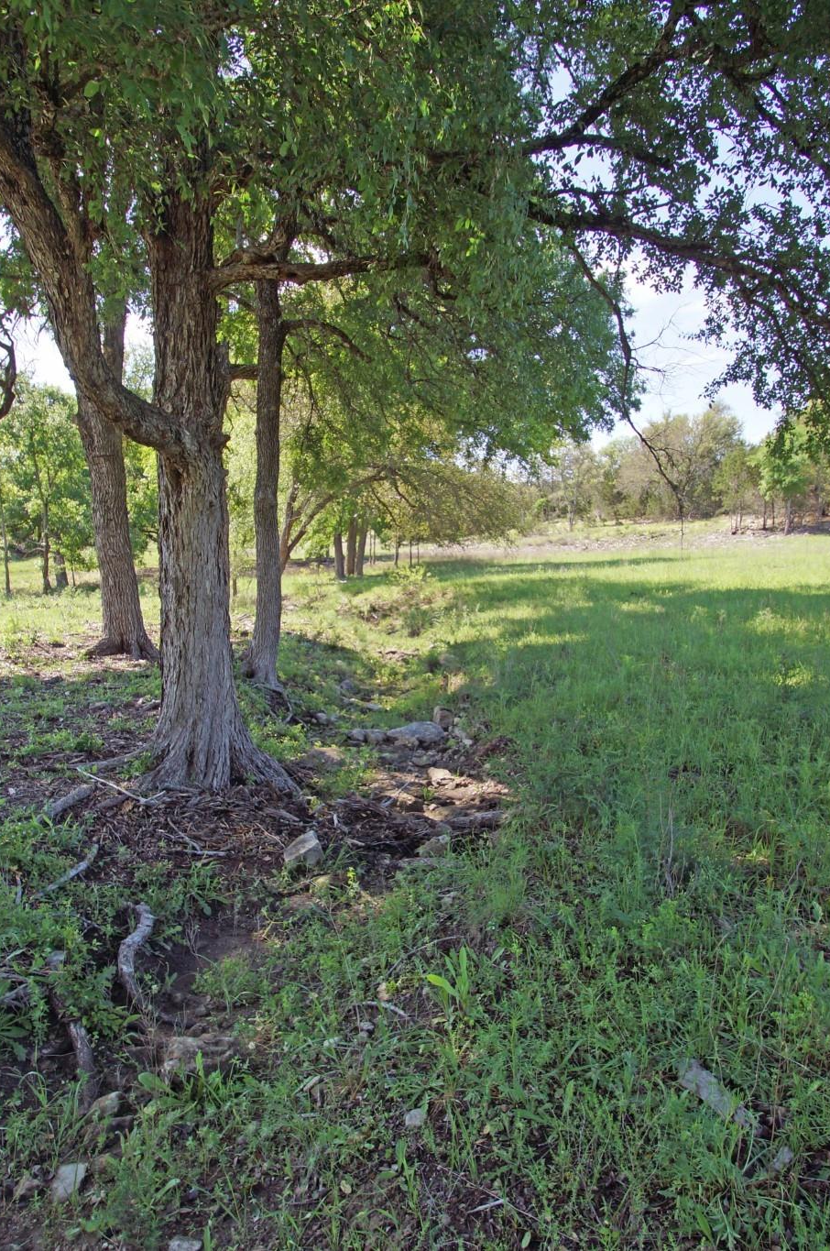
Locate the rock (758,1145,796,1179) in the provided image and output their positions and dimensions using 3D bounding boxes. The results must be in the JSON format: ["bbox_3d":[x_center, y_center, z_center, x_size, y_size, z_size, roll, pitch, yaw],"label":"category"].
[{"bbox_3d":[0.925,1.371,1.996,0.085,0.045,0.060,2,4,25],"label":"rock"}]

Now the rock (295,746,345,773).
[{"bbox_3d":[-0.804,1.126,6.593,0.400,0.160,0.330,0,4,-7],"label":"rock"}]

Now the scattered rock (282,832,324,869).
[{"bbox_3d":[-0.592,1.180,4.122,0.190,0.140,0.150,-2,5,-25],"label":"scattered rock"}]

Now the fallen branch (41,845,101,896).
[{"bbox_3d":[-1.731,1.221,3.941,0.070,0.060,0.550,1,5,8],"label":"fallen branch"}]

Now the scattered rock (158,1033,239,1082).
[{"bbox_3d":[-0.711,1.413,2.570,0.250,0.085,0.130,-1,4,-15],"label":"scattered rock"}]

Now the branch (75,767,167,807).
[{"bbox_3d":[-2.086,1.101,5.451,0.900,0.100,0.190,3,5,40],"label":"branch"}]

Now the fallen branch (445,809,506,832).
[{"bbox_3d":[0.364,1.156,4.638,0.360,0.100,0.110,-1,5,-8],"label":"fallen branch"}]

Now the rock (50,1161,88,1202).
[{"bbox_3d":[-0.879,1.412,1.988,0.070,0.045,0.095,1,5,12],"label":"rock"}]

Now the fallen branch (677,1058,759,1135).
[{"bbox_3d":[0.862,1.338,2.233,0.090,0.050,0.250,-2,5,-26],"label":"fallen branch"}]

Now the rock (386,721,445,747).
[{"bbox_3d":[0.014,1.017,7.325,0.560,0.190,0.360,0,4,0],"label":"rock"}]

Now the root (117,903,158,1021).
[{"bbox_3d":[-1.133,1.352,3.188,0.150,0.190,0.620,-1,4,-20],"label":"root"}]

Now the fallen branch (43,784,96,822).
[{"bbox_3d":[-2.151,1.103,4.895,0.100,0.100,0.550,1,5,8],"label":"fallen branch"}]

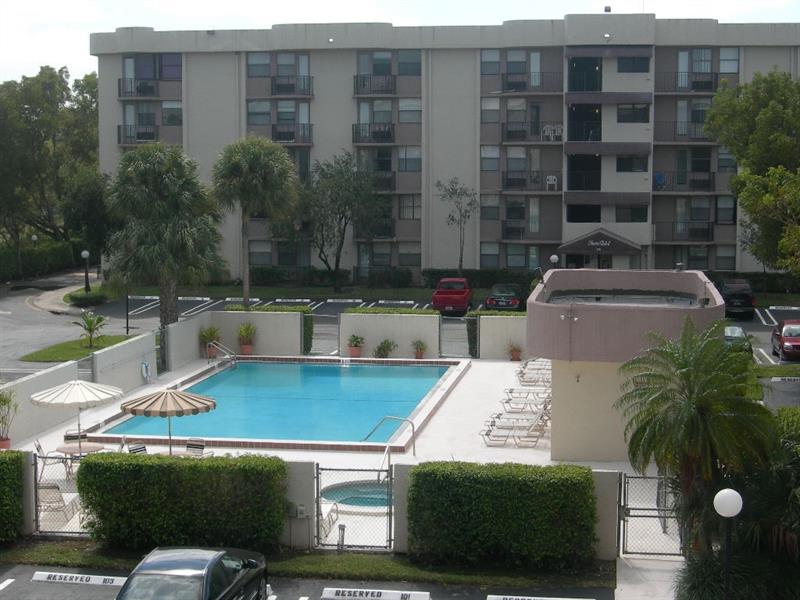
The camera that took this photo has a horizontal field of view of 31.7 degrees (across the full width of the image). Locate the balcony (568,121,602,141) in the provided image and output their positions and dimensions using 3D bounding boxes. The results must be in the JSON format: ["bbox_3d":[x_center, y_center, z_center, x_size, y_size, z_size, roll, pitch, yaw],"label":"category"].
[{"bbox_3d":[10.077,-9.203,77.000,1.950,1.180,1.000,1,5,10],"label":"balcony"}]

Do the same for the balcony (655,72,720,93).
[{"bbox_3d":[15.630,-11.777,76.953,3.479,1.190,1.250,1,6,9],"label":"balcony"}]

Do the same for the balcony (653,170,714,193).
[{"bbox_3d":[15.002,-6.269,74.670,3.220,1.152,1.300,1,7,9],"label":"balcony"}]

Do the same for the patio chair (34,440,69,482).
[{"bbox_3d":[-8.022,3.671,32.453,0.690,0.916,0.571,-2,6,-17],"label":"patio chair"}]

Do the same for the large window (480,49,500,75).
[{"bbox_3d":[5.048,-13.265,78.679,1.056,1.433,0.150,1,5,9],"label":"large window"}]

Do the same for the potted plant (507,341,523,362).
[{"bbox_3d":[4.234,1.877,52.092,0.600,0.767,0.600,1,5,8],"label":"potted plant"}]

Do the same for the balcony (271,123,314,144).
[{"bbox_3d":[-6.095,-9.435,80.448,2.306,1.239,1.034,1,6,9],"label":"balcony"}]

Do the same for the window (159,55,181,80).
[{"bbox_3d":[-12.760,-12.946,78.525,1.334,1.429,0.150,1,7,9],"label":"window"}]

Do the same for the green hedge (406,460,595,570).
[{"bbox_3d":[1.854,3.883,25.445,3.340,1.680,0.900,1,6,9],"label":"green hedge"}]

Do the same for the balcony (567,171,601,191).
[{"bbox_3d":[10.177,-6.556,77.774,1.873,1.118,1.200,1,5,9],"label":"balcony"}]

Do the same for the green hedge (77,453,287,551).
[{"bbox_3d":[-4.088,3.792,26.401,3.738,1.680,0.900,1,6,9],"label":"green hedge"}]

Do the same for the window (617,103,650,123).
[{"bbox_3d":[12.737,-10.171,76.800,1.756,1.053,0.150,1,6,9],"label":"window"}]

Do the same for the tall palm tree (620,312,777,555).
[{"bbox_3d":[5.306,2.542,25.519,2.850,4.433,2.800,1,5,8],"label":"tall palm tree"}]

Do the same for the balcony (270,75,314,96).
[{"bbox_3d":[-6.061,-12.162,80.463,2.387,1.280,1.100,1,6,9],"label":"balcony"}]

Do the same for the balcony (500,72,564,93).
[{"bbox_3d":[7.304,-11.883,77.687,3.344,1.163,1.300,1,6,9],"label":"balcony"}]

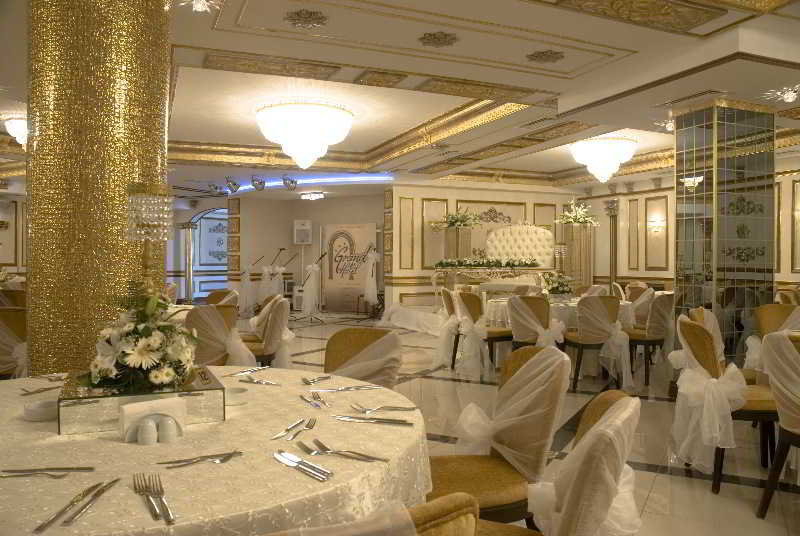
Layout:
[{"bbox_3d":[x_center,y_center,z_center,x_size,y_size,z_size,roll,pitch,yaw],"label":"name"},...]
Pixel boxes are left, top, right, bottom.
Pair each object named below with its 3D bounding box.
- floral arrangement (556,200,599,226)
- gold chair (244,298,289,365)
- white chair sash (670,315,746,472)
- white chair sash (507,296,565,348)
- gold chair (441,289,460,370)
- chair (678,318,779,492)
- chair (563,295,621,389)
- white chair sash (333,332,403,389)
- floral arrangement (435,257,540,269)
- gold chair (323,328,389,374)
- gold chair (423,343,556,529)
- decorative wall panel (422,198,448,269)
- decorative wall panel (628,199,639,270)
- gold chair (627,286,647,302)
[{"bbox_3d":[3.453,-1.089,11.689,0.800,0.560,0.700,0,1,-11],"label":"floral arrangement"},{"bbox_3d":[-1.258,0.707,5.111,0.560,0.880,0.460,0,1,9],"label":"gold chair"},{"bbox_3d":[1.672,0.697,3.261,0.280,0.820,0.470,0,1,6],"label":"white chair sash"},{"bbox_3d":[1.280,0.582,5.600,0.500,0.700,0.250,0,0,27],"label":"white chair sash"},{"bbox_3d":[0.790,0.682,6.900,0.550,0.880,0.470,0,0,-15],"label":"gold chair"},{"bbox_3d":[1.960,0.748,3.458,0.580,0.910,0.480,0,1,2],"label":"chair"},{"bbox_3d":[1.842,0.689,5.771,0.470,0.880,0.560,0,1,-9],"label":"chair"},{"bbox_3d":[-0.173,0.672,2.880,0.450,0.710,0.220,0,1,30],"label":"white chair sash"},{"bbox_3d":[1.580,-0.107,10.600,2.150,0.210,0.270,0,0,-23],"label":"floral arrangement"},{"bbox_3d":[-0.310,0.755,2.768,0.480,0.910,0.580,0,1,25],"label":"gold chair"},{"bbox_3d":[0.227,0.743,2.111,0.560,0.890,0.470,0,1,-18],"label":"gold chair"},{"bbox_3d":[0.726,-0.706,12.293,0.600,1.420,0.050,0,1,-24],"label":"decorative wall panel"},{"bbox_3d":[4.816,-0.691,12.393,0.050,1.420,0.280,0,1,-24],"label":"decorative wall panel"},{"bbox_3d":[3.020,0.700,7.908,0.580,0.910,0.480,0,1,-30],"label":"gold chair"}]

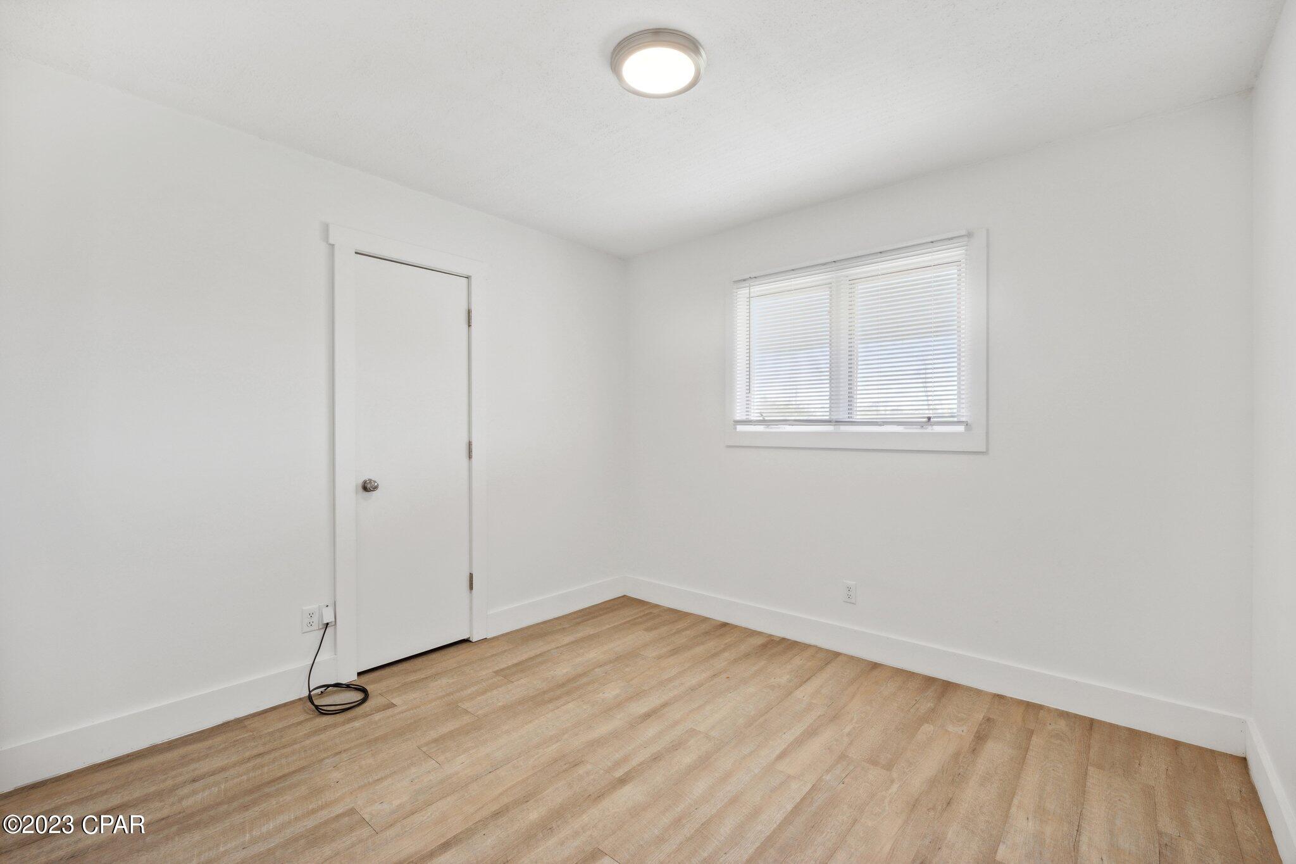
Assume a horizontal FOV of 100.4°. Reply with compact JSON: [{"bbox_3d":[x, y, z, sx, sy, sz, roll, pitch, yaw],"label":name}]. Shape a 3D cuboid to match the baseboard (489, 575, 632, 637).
[{"bbox_3d":[-0.556,1.113,3.497,0.016,0.134,1.100,0,0,42],"label":"baseboard"}]

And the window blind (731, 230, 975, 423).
[{"bbox_3d":[1.004,-0.469,2.892,1.247,0.900,0.035,0,0,39],"label":"window blind"}]

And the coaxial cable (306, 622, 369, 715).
[{"bbox_3d":[-1.364,1.026,2.390,0.285,0.310,0.215,0,0,42],"label":"coaxial cable"}]

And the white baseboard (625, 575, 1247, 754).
[{"bbox_3d":[0.999,1.114,2.932,3.057,0.133,0.016,0,0,39],"label":"white baseboard"}]

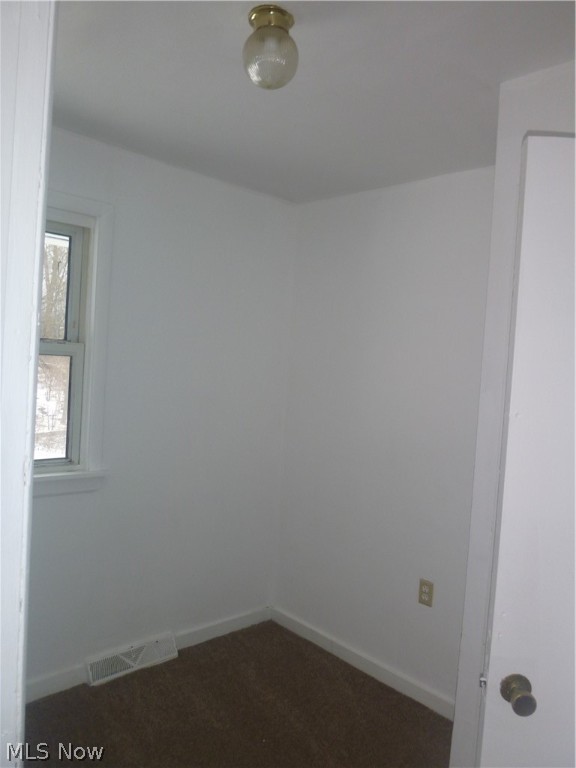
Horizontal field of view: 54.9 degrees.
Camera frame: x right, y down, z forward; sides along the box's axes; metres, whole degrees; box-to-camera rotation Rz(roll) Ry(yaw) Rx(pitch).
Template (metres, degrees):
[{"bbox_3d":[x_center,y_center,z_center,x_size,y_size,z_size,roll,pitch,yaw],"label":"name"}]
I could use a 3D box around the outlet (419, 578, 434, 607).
[{"bbox_3d":[0.645,0.979,2.595,0.071,0.115,0.010,6,4,44],"label":"outlet"}]

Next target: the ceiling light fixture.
[{"bbox_3d":[-0.049,-0.881,1.480,0.150,0.178,0.150,4,3,0],"label":"ceiling light fixture"}]

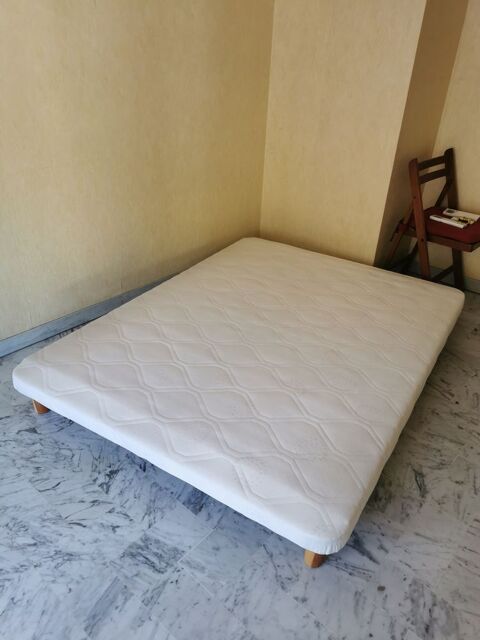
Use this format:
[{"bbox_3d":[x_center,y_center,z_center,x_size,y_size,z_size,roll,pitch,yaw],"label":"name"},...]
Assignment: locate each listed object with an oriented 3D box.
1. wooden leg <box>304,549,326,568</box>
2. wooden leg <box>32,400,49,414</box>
[{"bbox_3d":[0.227,0.682,1.499,0.065,0.140,0.065,19,34,26],"label":"wooden leg"},{"bbox_3d":[-0.815,0.314,2.037,0.065,0.140,0.065,19,34,26],"label":"wooden leg"}]

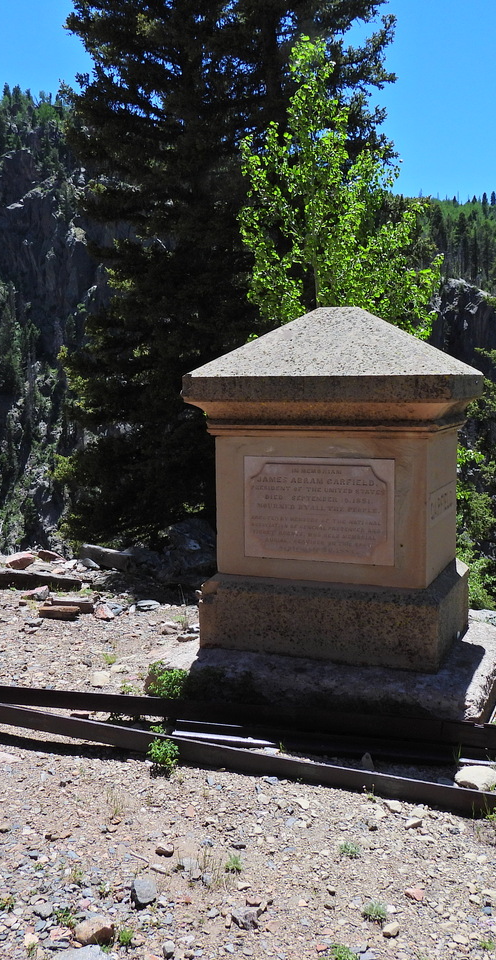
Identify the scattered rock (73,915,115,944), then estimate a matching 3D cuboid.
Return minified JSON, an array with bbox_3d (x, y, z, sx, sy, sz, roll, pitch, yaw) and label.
[{"bbox_3d":[-0.602,1.733,3.446,0.150,0.075,0.105,-1,6,-11],"label":"scattered rock"}]

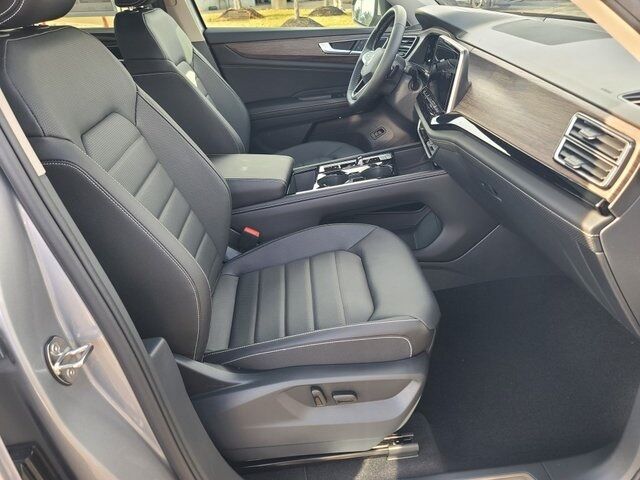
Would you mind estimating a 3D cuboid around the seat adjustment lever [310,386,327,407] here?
[{"bbox_3d":[-0.003,0.358,1.062,0.024,0.049,0.019,-14,28,8],"label":"seat adjustment lever"}]

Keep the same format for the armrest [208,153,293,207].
[{"bbox_3d":[-0.255,-0.190,1.461,0.330,0.095,0.230,0,29,0],"label":"armrest"}]

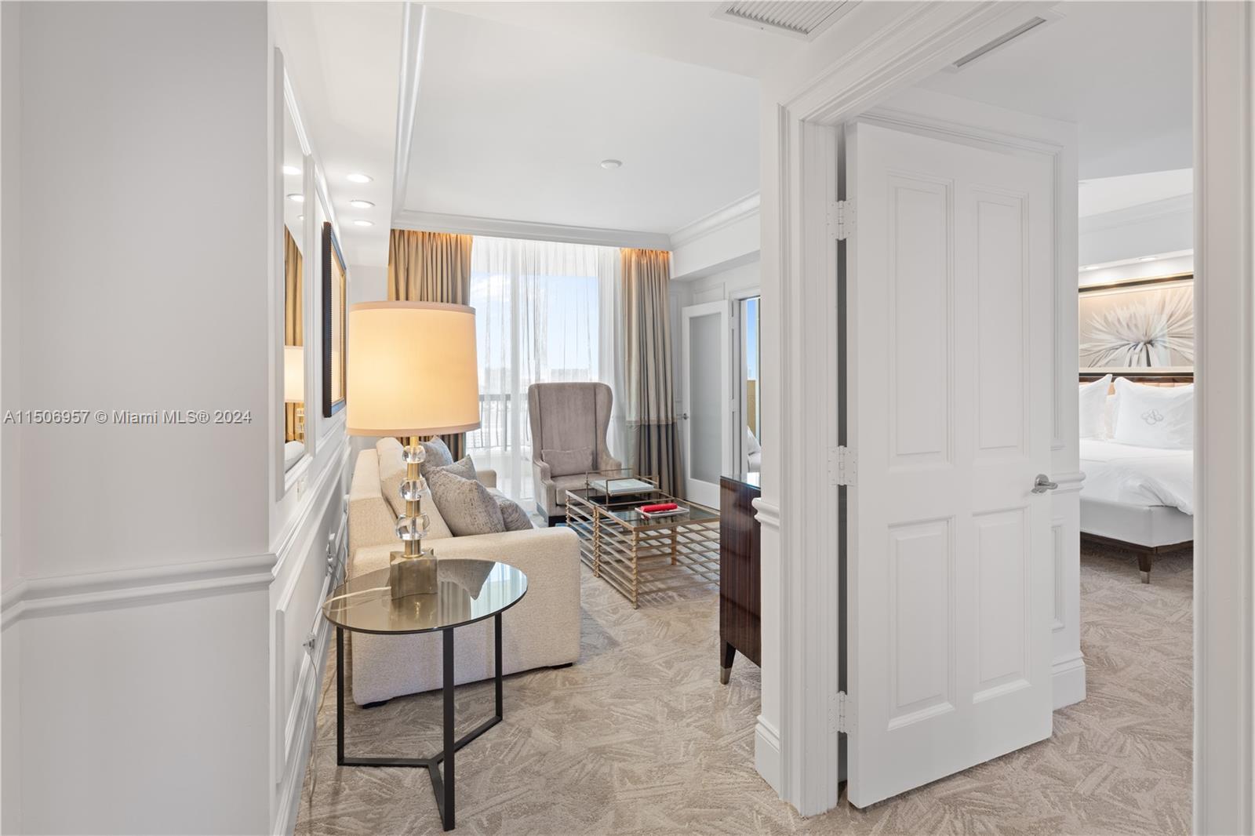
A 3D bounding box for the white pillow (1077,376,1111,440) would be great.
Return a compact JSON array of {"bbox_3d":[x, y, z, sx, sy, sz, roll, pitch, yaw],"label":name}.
[{"bbox_3d":[4.232,-0.081,5.398,0.200,0.620,0.640,8,0,-23],"label":"white pillow"}]

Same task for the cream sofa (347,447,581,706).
[{"bbox_3d":[-0.981,0.634,3.168,0.930,0.840,1.820,-2,4,-22],"label":"cream sofa"}]

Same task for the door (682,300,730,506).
[{"bbox_3d":[0.781,-0.154,5.620,0.045,2.000,0.700,-3,5,-34],"label":"door"}]

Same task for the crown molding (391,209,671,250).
[{"bbox_3d":[-0.778,-1.776,5.269,2.670,0.150,0.110,-2,4,-22],"label":"crown molding"}]

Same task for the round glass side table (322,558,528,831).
[{"bbox_3d":[-0.657,0.867,1.868,0.625,0.585,0.625,-2,4,-22],"label":"round glass side table"}]

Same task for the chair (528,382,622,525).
[{"bbox_3d":[-0.479,0.286,5.181,0.710,1.210,0.760,-1,4,-20],"label":"chair"}]

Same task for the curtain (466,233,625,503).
[{"bbox_3d":[-0.777,-0.469,5.680,1.680,2.640,0.140,-2,4,-22],"label":"curtain"}]

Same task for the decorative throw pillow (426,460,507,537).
[{"bbox_3d":[-0.825,0.439,2.864,0.190,0.440,0.460,-20,0,13],"label":"decorative throw pillow"}]

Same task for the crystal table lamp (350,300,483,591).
[{"bbox_3d":[-0.708,0.109,1.865,0.420,0.930,0.420,-2,4,-22],"label":"crystal table lamp"}]

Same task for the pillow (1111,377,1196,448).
[{"bbox_3d":[4.520,-0.028,4.739,0.200,0.630,0.660,8,0,-23],"label":"pillow"}]

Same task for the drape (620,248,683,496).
[{"bbox_3d":[0.257,-0.478,5.909,0.660,2.620,0.200,-2,4,-22],"label":"drape"}]

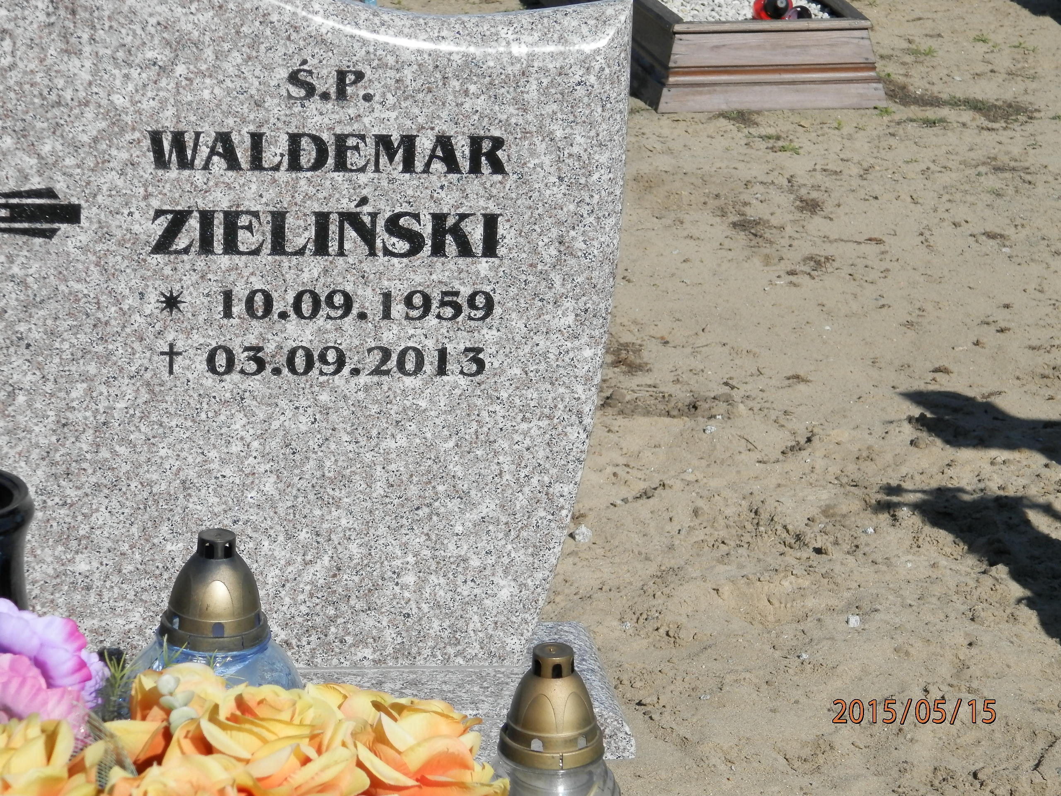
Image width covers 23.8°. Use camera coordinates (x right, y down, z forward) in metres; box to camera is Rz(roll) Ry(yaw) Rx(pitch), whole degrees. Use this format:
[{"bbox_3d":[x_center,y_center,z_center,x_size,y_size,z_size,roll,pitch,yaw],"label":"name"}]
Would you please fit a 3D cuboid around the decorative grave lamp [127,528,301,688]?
[{"bbox_3d":[-0.272,0.237,2.158,0.156,0.255,0.156,2,17,0],"label":"decorative grave lamp"}]

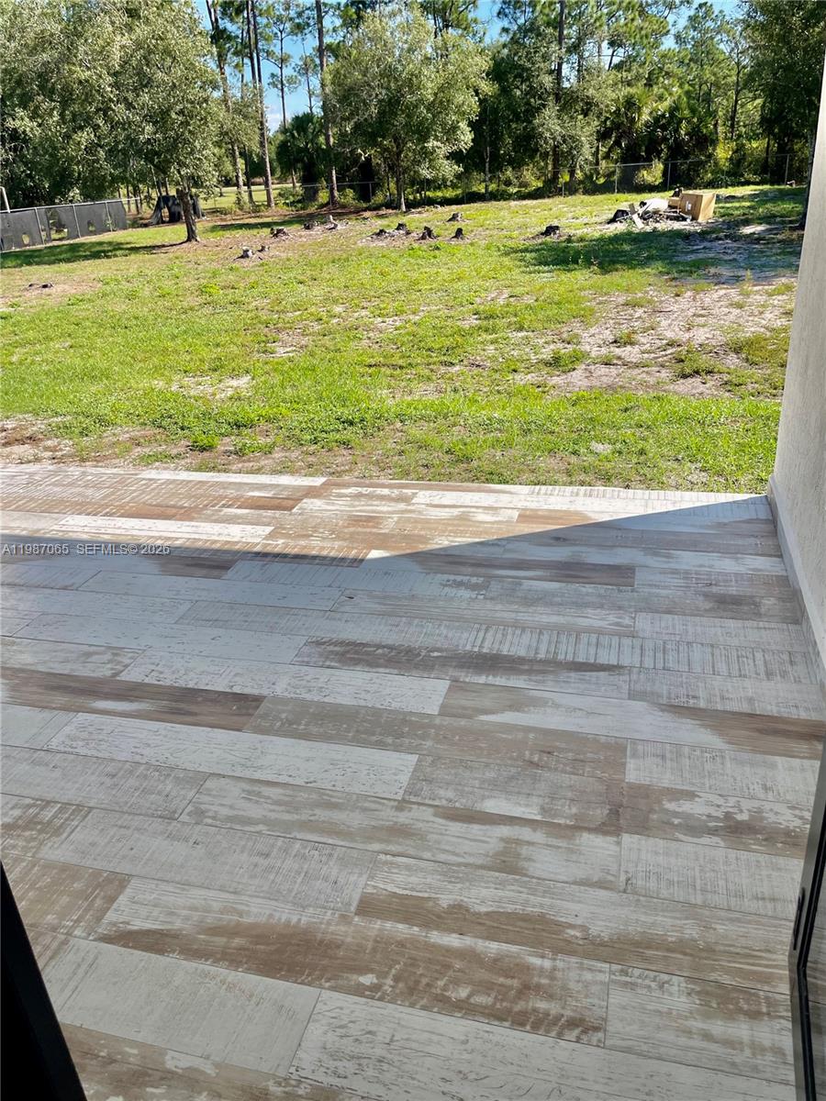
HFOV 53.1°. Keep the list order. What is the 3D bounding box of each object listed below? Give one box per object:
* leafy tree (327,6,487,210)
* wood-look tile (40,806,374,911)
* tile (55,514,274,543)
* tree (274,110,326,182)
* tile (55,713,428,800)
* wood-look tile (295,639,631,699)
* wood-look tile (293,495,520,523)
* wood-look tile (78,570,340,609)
[{"bbox_3d":[-0.255,-18.690,35.393,6.750,7.680,6.550,-3,25,1],"label":"leafy tree"},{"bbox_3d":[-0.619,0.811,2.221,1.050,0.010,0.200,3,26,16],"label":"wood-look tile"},{"bbox_3d":[-1.312,-0.110,4.316,1.200,0.010,0.200,3,26,16],"label":"tile"},{"bbox_3d":[-6.877,-24.489,51.015,3.280,4.710,3.280,-6,25,-5],"label":"tree"},{"bbox_3d":[-0.584,0.637,2.592,1.200,0.010,0.200,3,26,16],"label":"tile"},{"bbox_3d":[0.157,0.418,2.957,1.200,0.010,0.200,3,26,16],"label":"wood-look tile"},{"bbox_3d":[-0.046,-0.209,4.345,1.200,0.010,0.200,3,26,16],"label":"wood-look tile"},{"bbox_3d":[-0.894,0.179,3.629,1.200,0.010,0.200,3,26,16],"label":"wood-look tile"}]

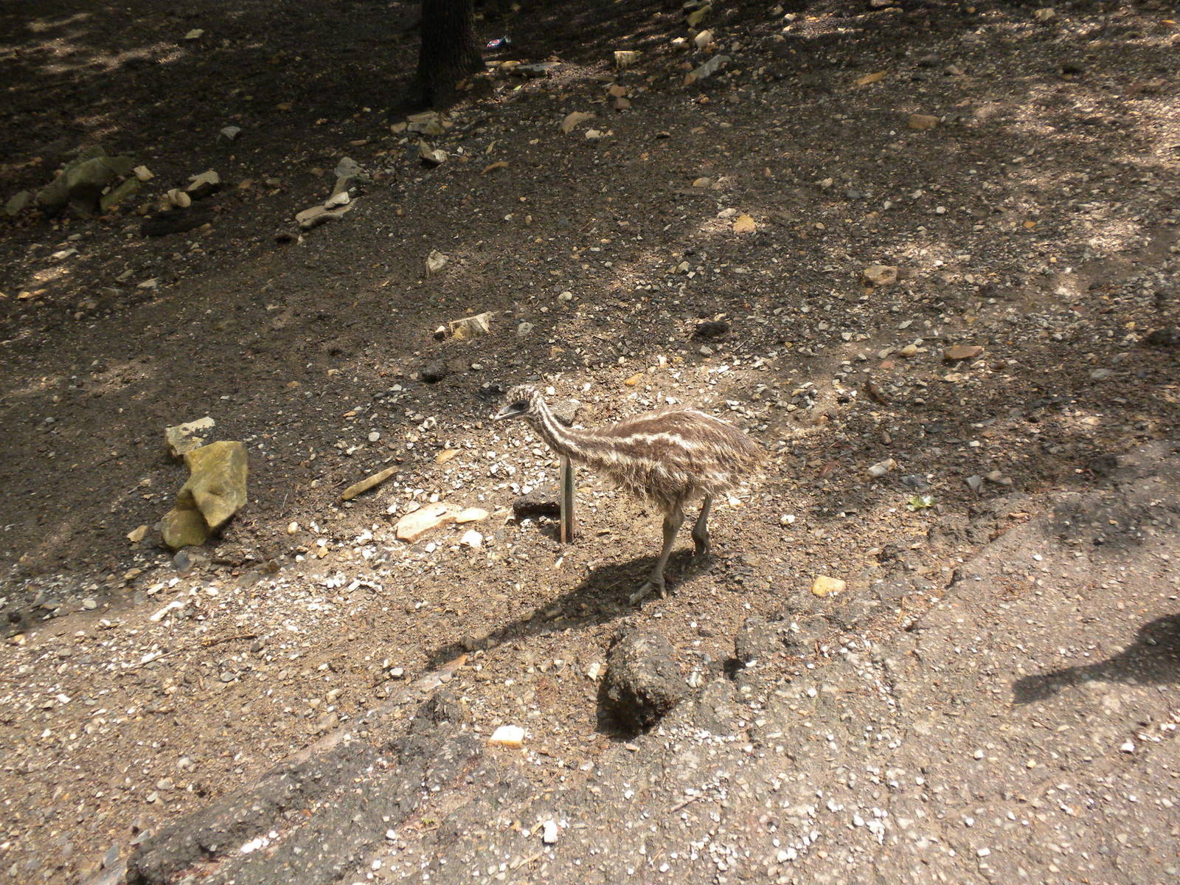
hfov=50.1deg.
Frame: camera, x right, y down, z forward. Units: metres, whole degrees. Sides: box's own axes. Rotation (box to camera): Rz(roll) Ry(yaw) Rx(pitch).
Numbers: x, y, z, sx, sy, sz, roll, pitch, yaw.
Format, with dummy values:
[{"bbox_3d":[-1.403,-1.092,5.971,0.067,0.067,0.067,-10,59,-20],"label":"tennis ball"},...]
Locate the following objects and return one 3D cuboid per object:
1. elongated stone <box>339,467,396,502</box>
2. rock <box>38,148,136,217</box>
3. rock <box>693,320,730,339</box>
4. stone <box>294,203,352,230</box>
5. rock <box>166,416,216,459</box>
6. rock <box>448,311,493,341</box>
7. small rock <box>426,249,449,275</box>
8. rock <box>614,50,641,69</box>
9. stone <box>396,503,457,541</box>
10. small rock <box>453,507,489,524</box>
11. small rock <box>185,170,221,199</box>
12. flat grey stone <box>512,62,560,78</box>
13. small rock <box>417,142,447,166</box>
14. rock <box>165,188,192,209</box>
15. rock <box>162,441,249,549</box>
[{"bbox_3d":[-0.477,0.089,2.731,0.138,0.017,0.023,-27,40,-36],"label":"elongated stone"},{"bbox_3d":[-1.655,-0.859,4.147,0.297,0.180,0.225,-13,33,-21],"label":"rock"},{"bbox_3d":[0.326,-0.302,3.376,0.095,0.039,0.054,0,30,0],"label":"rock"},{"bbox_3d":[-0.855,-0.728,4.054,0.068,0.042,0.211,23,37,33],"label":"stone"},{"bbox_3d":[-0.914,-0.011,2.882,0.110,0.050,0.085,-8,32,-13],"label":"rock"},{"bbox_3d":[-0.323,-0.313,3.373,0.118,0.062,0.062,-8,31,-13],"label":"rock"},{"bbox_3d":[-0.452,-0.533,3.723,0.065,0.066,0.059,0,30,0],"label":"small rock"},{"bbox_3d":[0.170,-1.743,5.745,0.120,0.070,0.085,0,31,0],"label":"rock"},{"bbox_3d":[-0.340,0.164,2.615,0.135,0.025,0.068,-22,37,-32],"label":"stone"},{"bbox_3d":[-0.249,0.153,2.640,0.066,0.018,0.036,-8,32,-13],"label":"small rock"},{"bbox_3d":[-1.301,-0.867,4.244,0.111,0.081,0.093,-13,33,-21],"label":"small rock"},{"bbox_3d":[-0.241,-1.666,5.642,0.210,0.045,0.100,-5,31,-9],"label":"flat grey stone"},{"bbox_3d":[-0.576,-1.053,4.602,0.100,0.065,0.085,0,31,0],"label":"small rock"},{"bbox_3d":[-1.358,-0.805,4.166,0.076,0.057,0.068,0,30,0],"label":"rock"},{"bbox_3d":[-0.790,0.108,2.594,0.160,0.186,0.186,-8,31,-13],"label":"rock"}]

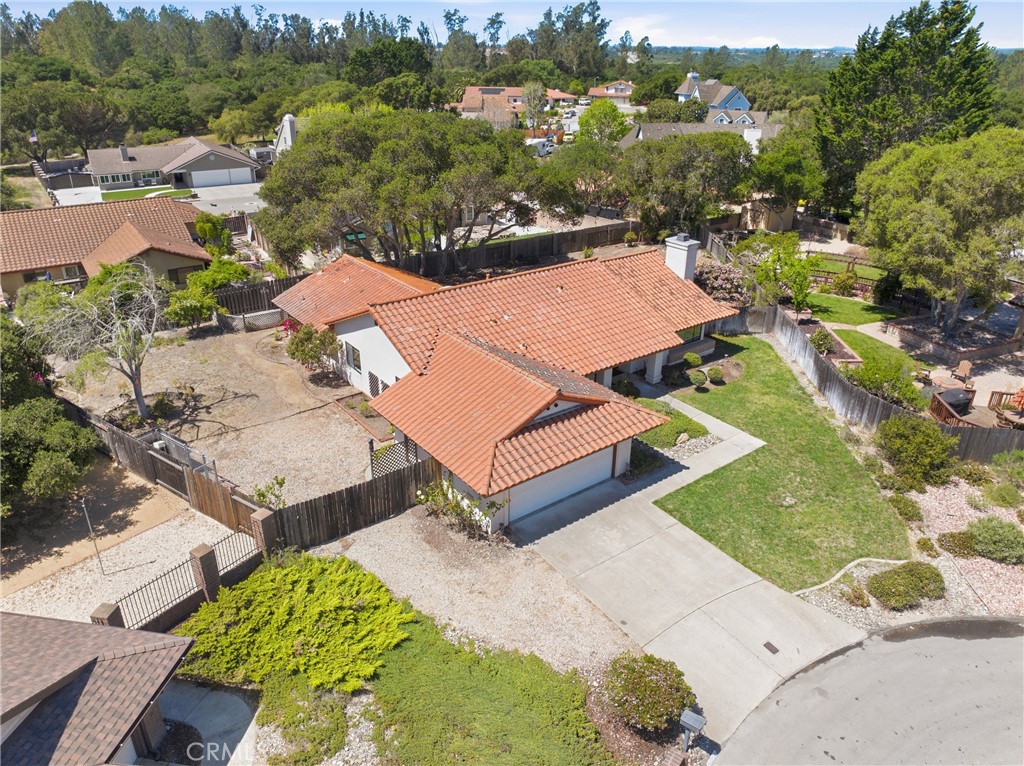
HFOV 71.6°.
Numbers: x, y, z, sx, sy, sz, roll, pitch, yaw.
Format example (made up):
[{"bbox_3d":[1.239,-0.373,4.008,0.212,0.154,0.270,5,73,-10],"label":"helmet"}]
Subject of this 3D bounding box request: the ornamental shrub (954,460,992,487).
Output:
[{"bbox_3d":[17.750,3.470,27.350,1.450,0.680,1.250,18,31,33],"label":"ornamental shrub"}]

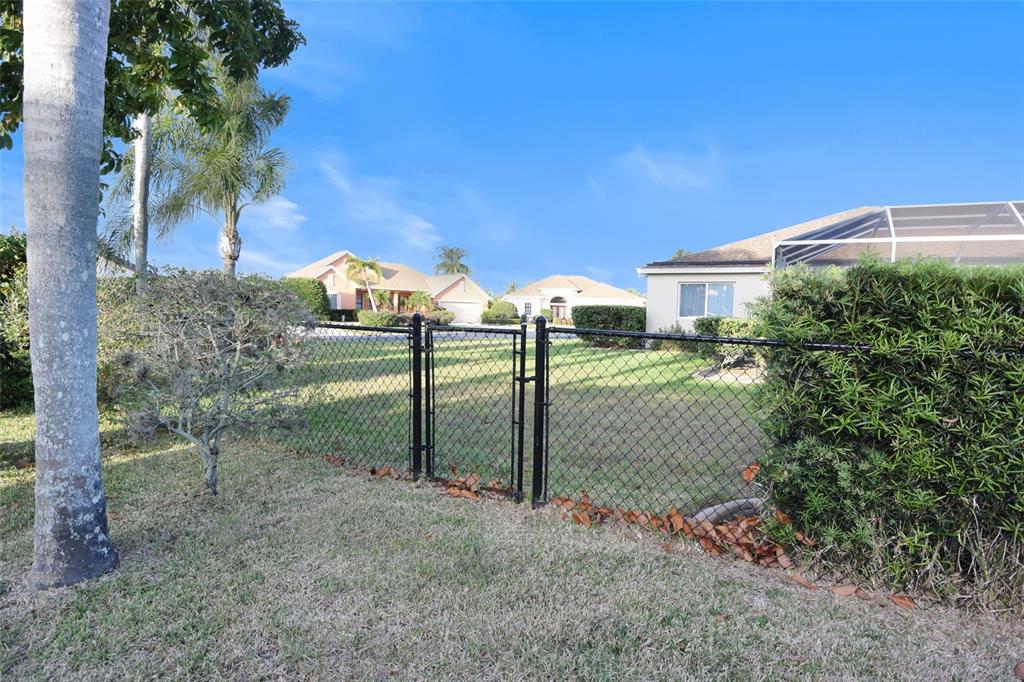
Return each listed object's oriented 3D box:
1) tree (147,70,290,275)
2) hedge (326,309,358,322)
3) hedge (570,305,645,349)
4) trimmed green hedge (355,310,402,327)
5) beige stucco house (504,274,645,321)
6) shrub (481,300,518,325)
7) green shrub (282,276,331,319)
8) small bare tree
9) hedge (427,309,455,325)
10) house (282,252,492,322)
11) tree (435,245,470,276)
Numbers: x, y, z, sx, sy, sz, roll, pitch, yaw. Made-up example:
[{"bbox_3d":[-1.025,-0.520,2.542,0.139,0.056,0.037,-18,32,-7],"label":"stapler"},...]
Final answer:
[{"bbox_3d":[-7.919,-3.507,14.000,4.200,7.890,4.200,1,4,0],"label":"tree"},{"bbox_3d":[-13.659,-2.063,41.000,2.400,1.100,1.100,-2,5,-38],"label":"hedge"},{"bbox_3d":[3.391,-0.496,17.800,2.700,1.550,1.300,1,4,5],"label":"hedge"},{"bbox_3d":[-10.303,-1.814,39.500,3.300,1.400,1.400,-2,5,-38],"label":"trimmed green hedge"},{"bbox_3d":[6.600,-5.582,66.000,17.500,5.700,13.000,0,4,-12],"label":"beige stucco house"},{"bbox_3d":[-1.197,-2.729,49.000,2.900,2.300,2.400,-2,5,-38],"label":"shrub"},{"bbox_3d":[-15.736,-3.143,39.000,2.900,3.200,2.600,-2,5,-38],"label":"green shrub"},{"bbox_3d":[-2.207,0.305,3.710,1.400,1.620,1.350,1,4,0],"label":"small bare tree"},{"bbox_3d":[-6.147,-2.106,44.000,1.900,1.400,1.500,-2,5,-38],"label":"hedge"},{"bbox_3d":[-13.600,-5.429,51.000,18.500,6.800,13.500,-2,5,-38],"label":"house"},{"bbox_3d":[-8.138,-7.988,70.000,5.000,9.870,5.000,1,4,0],"label":"tree"}]

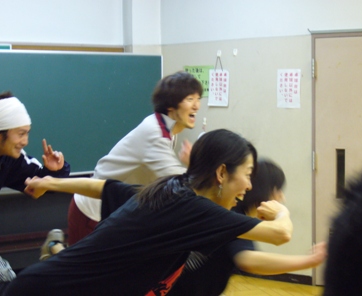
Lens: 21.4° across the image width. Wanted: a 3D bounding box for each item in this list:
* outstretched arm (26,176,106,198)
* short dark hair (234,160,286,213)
[{"bbox_3d":[-0.374,0.128,3.065,0.330,0.077,0.085,0,2,32],"label":"outstretched arm"},{"bbox_3d":[0.260,0.131,3.300,0.210,0.200,0.180,12,-1,-15],"label":"short dark hair"}]

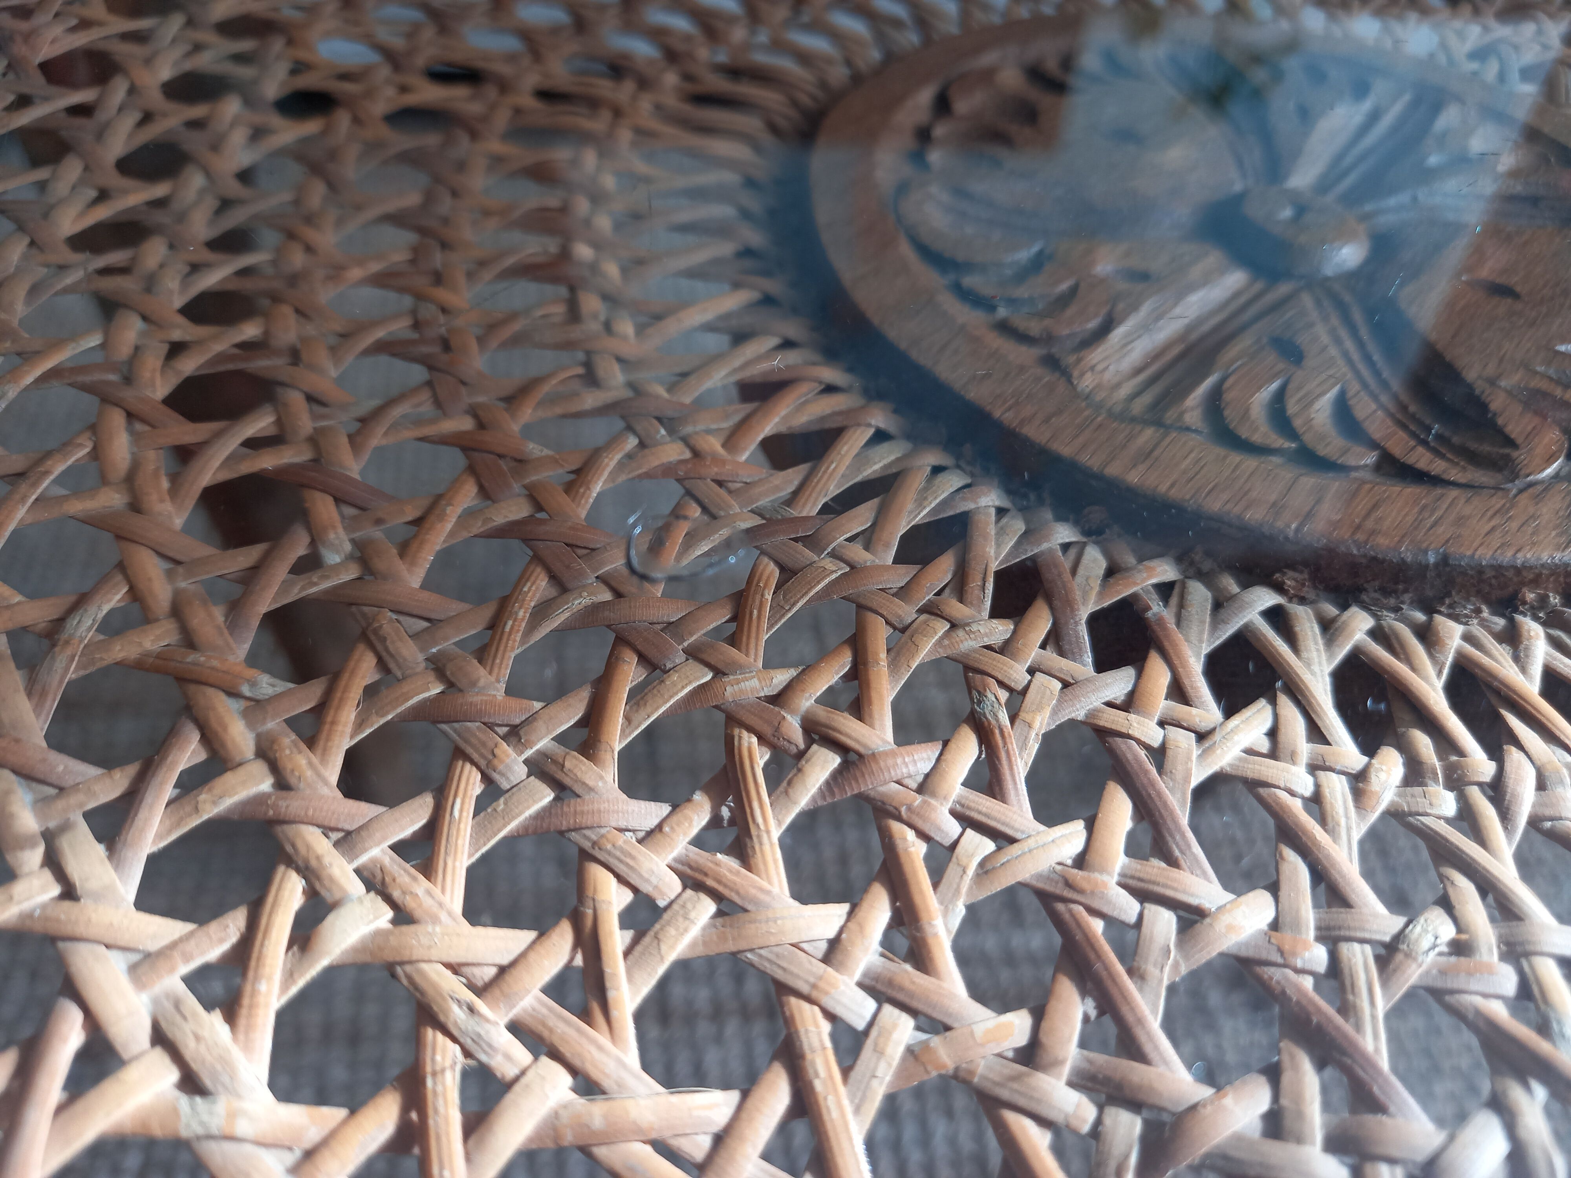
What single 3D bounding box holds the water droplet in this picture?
[{"bbox_3d":[-0.009,-0.005,0.114,0.013,0.002,0.010,-1,48,-5],"label":"water droplet"}]

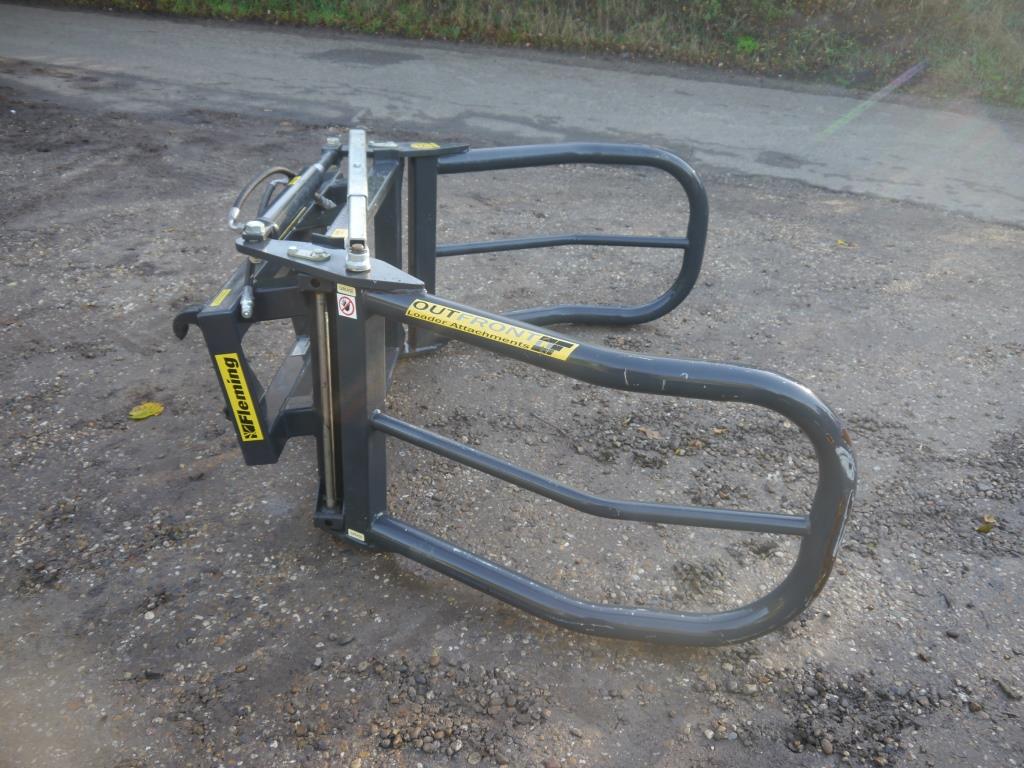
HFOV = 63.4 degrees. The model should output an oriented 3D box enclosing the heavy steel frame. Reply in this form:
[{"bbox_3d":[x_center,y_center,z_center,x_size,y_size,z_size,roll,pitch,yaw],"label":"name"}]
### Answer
[{"bbox_3d":[-0.028,-0.220,2.607,1.601,0.863,1.911,4,30,0],"label":"heavy steel frame"}]

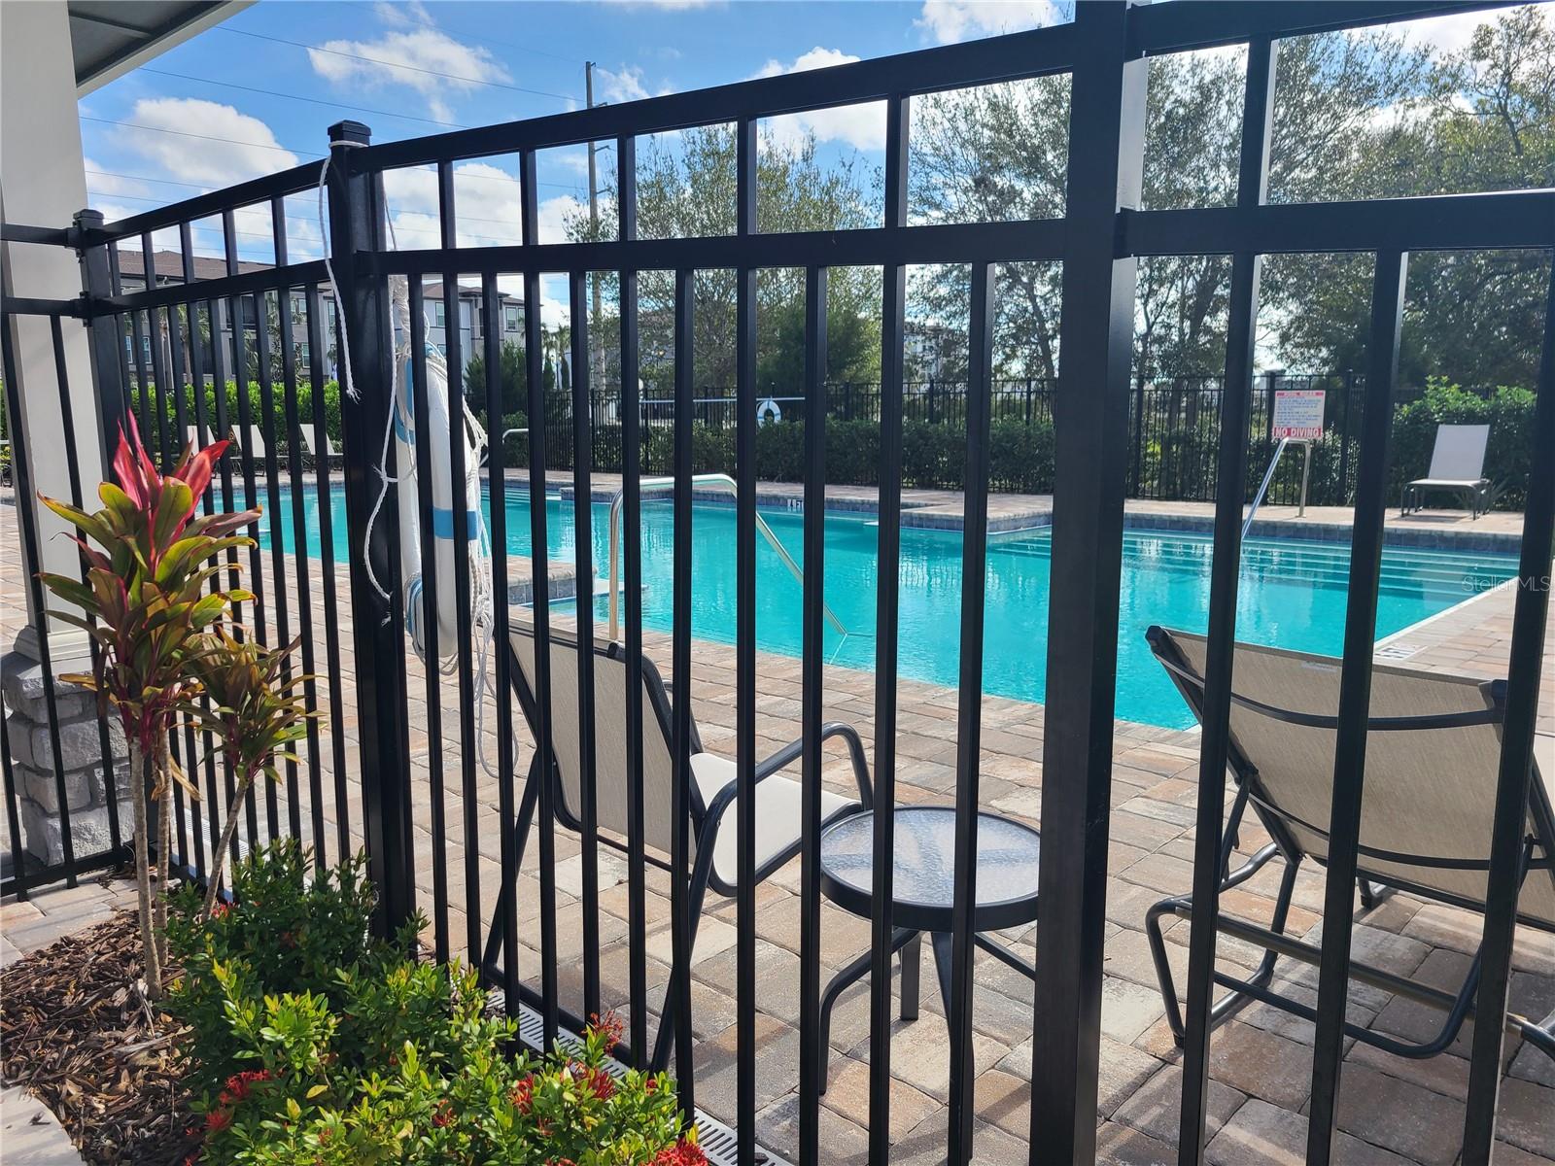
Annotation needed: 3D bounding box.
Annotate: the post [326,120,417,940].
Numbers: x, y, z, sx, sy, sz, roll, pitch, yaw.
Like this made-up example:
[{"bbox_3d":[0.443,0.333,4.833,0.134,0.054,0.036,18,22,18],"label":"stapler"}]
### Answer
[{"bbox_3d":[-0.852,0.001,2.459,0.060,1.860,0.060,8,12,42],"label":"post"}]

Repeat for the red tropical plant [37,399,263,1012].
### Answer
[{"bbox_3d":[-1.373,0.279,2.549,0.450,1.280,0.430,-4,10,-28],"label":"red tropical plant"}]

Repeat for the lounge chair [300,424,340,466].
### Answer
[{"bbox_3d":[-8.620,-2.644,22.544,1.650,0.980,0.640,8,12,41],"label":"lounge chair"}]

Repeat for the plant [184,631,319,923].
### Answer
[{"bbox_3d":[-1.300,0.494,2.872,0.350,0.760,0.330,-4,9,-24],"label":"plant"}]

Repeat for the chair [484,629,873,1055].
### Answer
[{"bbox_3d":[-0.228,0.473,2.699,0.620,0.860,0.760,8,12,42],"label":"chair"}]

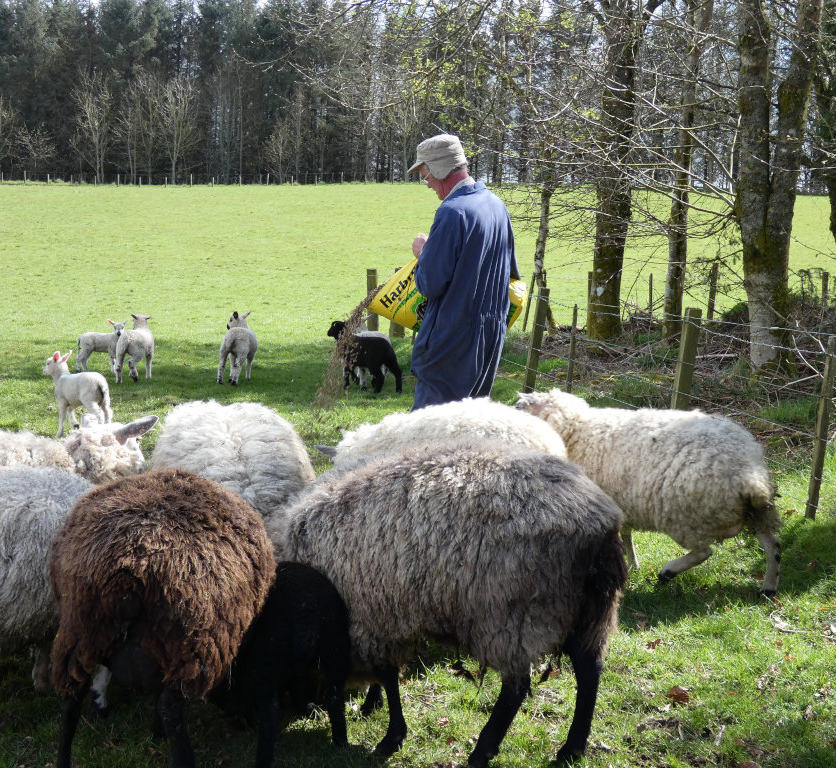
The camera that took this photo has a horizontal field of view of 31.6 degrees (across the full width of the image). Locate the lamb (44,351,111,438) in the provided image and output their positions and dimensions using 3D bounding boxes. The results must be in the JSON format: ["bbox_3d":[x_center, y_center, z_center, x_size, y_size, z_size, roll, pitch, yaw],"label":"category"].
[{"bbox_3d":[-2.070,0.063,8.990,0.530,0.520,0.190,5,9,34],"label":"lamb"}]

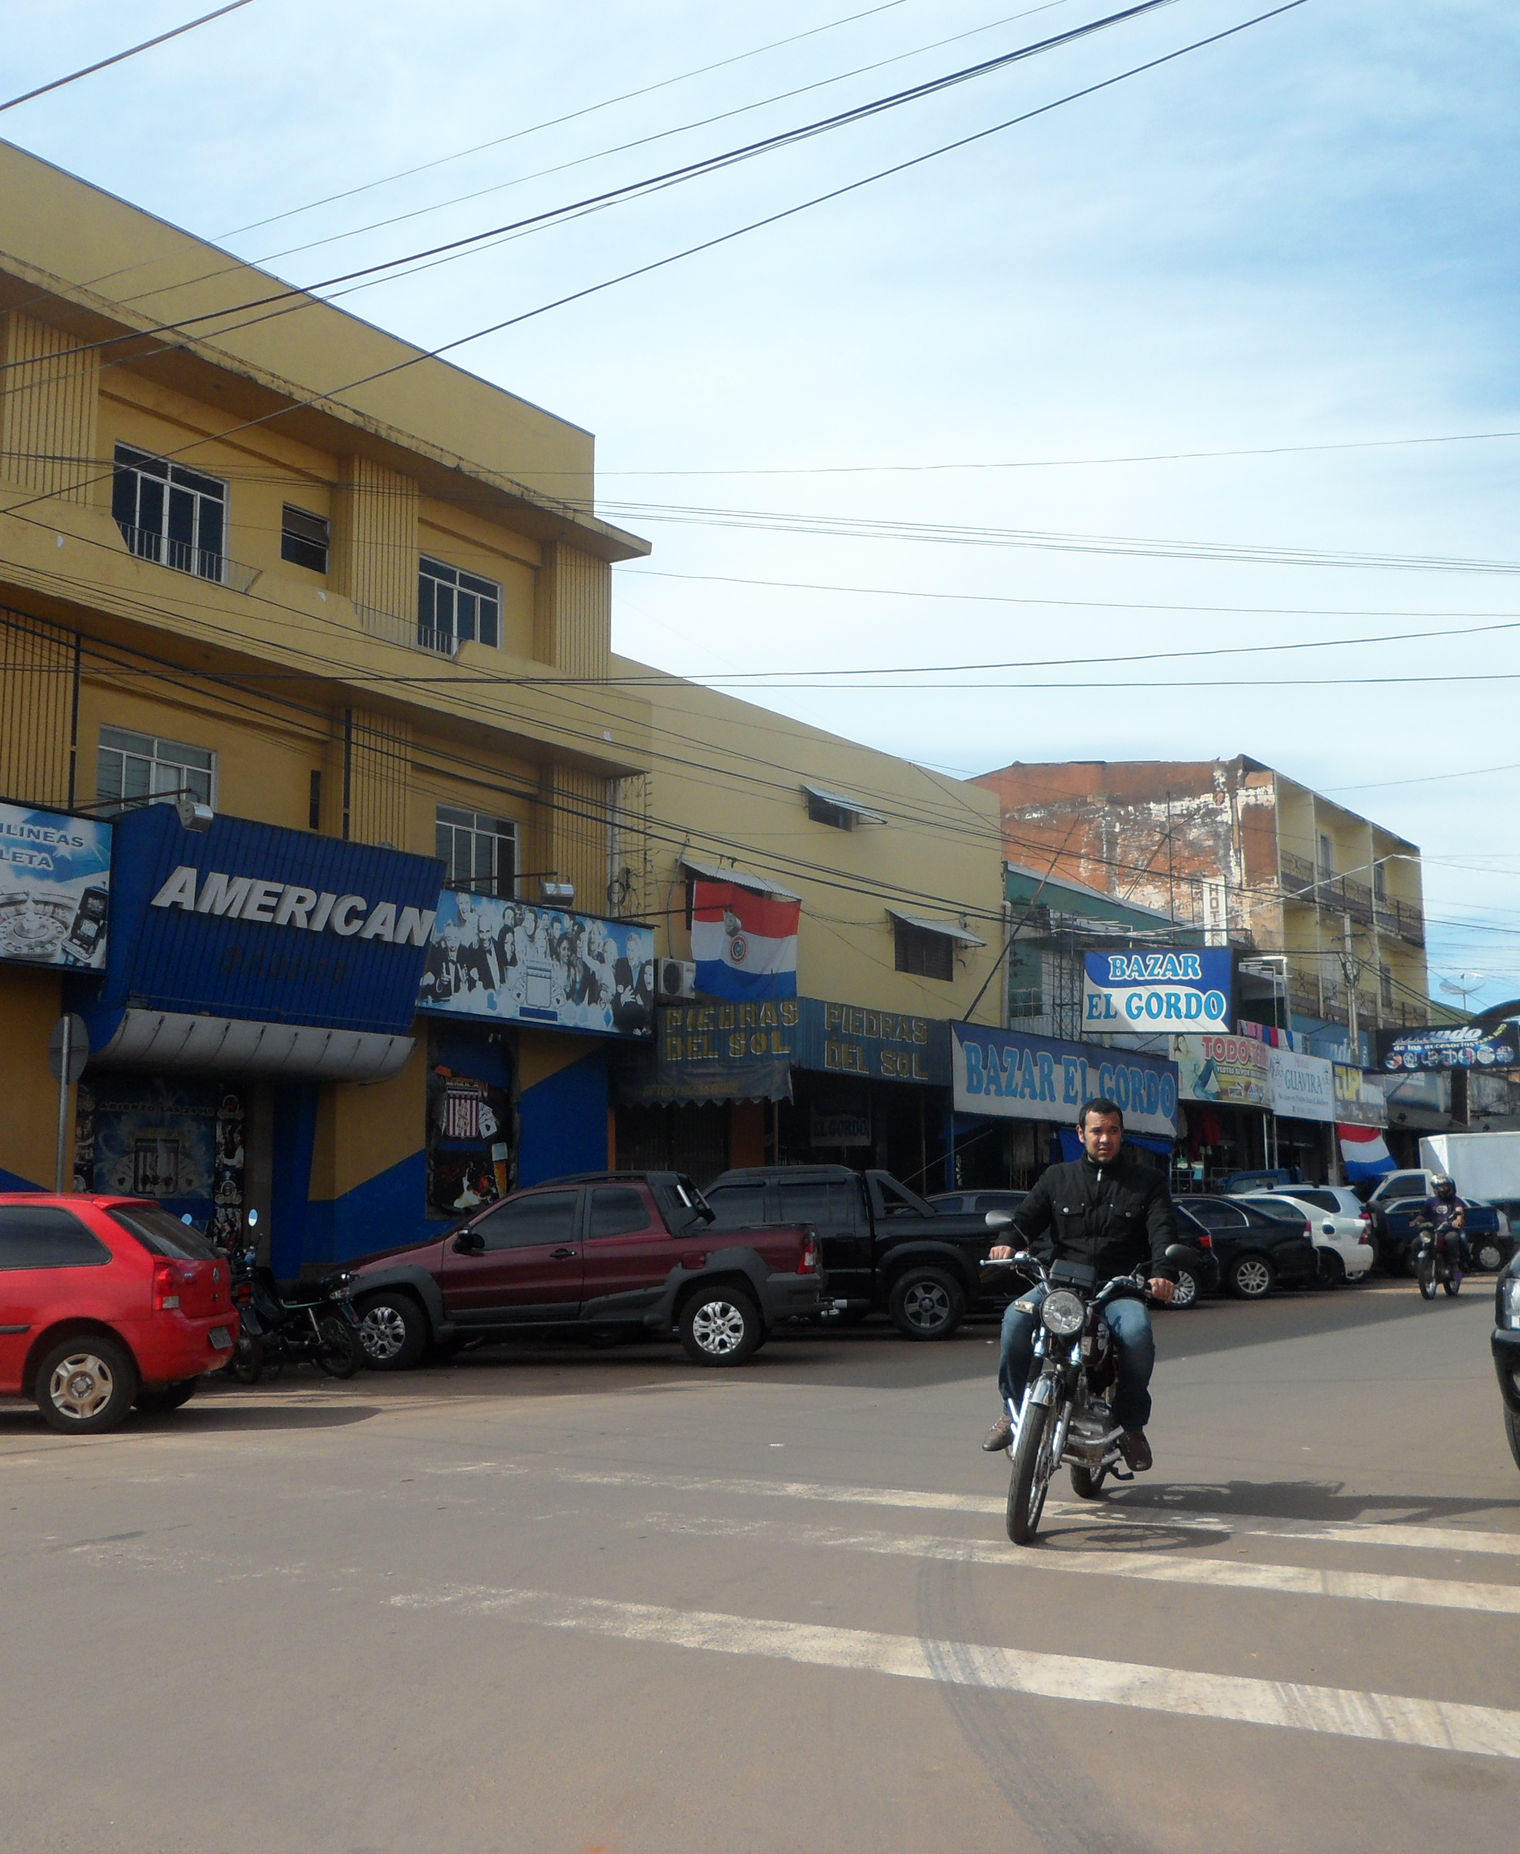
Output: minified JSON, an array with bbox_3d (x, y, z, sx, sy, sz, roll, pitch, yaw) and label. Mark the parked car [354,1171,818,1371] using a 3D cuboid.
[{"bbox_3d":[-1.648,2.959,16.821,4.450,1.640,1.740,-1,-9,1],"label":"parked car"}]

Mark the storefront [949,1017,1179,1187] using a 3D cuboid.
[{"bbox_3d":[4.472,3.728,30.959,1.400,3.700,8.000,-7,-11,35],"label":"storefront"}]

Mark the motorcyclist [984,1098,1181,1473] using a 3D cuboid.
[{"bbox_3d":[1.317,1.463,7.874,0.750,1.430,0.780,-4,-9,20],"label":"motorcyclist"}]

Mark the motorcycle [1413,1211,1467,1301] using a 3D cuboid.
[{"bbox_3d":[9.362,4.535,26.486,0.720,1.120,1.950,-7,-11,35],"label":"motorcycle"}]

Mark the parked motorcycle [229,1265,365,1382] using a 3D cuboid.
[{"bbox_3d":[-3.614,3.052,15.349,1.900,1.050,0.700,-8,-11,40],"label":"parked motorcycle"}]

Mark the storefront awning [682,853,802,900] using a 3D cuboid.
[{"bbox_3d":[-0.271,-0.669,28.189,0.550,0.380,2.300,-7,-11,35],"label":"storefront awning"}]

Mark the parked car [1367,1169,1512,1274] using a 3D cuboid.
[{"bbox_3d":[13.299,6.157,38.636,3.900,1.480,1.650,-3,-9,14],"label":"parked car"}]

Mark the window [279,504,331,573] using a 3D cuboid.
[{"bbox_3d":[-5.310,-4.541,22.540,0.150,0.700,0.700,-7,-11,35],"label":"window"}]

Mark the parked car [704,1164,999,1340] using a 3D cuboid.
[{"bbox_3d":[0.231,3.329,19.870,5.200,1.750,1.750,0,-9,-4],"label":"parked car"}]

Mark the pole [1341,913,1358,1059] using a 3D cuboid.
[{"bbox_3d":[14.200,3.689,45.889,0.200,8.125,0.200,-7,-11,35],"label":"pole"}]

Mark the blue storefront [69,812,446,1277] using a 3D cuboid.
[{"bbox_3d":[-5.372,1.596,19.991,2.200,4.900,3.750,-7,-11,35],"label":"blue storefront"}]

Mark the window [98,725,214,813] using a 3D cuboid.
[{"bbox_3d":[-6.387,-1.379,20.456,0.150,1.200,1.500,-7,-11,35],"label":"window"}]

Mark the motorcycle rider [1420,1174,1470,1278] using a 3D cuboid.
[{"bbox_3d":[9.493,4.145,26.697,0.660,1.400,0.800,-7,-11,35],"label":"motorcycle rider"}]

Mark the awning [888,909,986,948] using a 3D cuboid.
[{"bbox_3d":[3.037,0.008,32.996,0.570,0.330,2.364,-7,-11,35],"label":"awning"}]

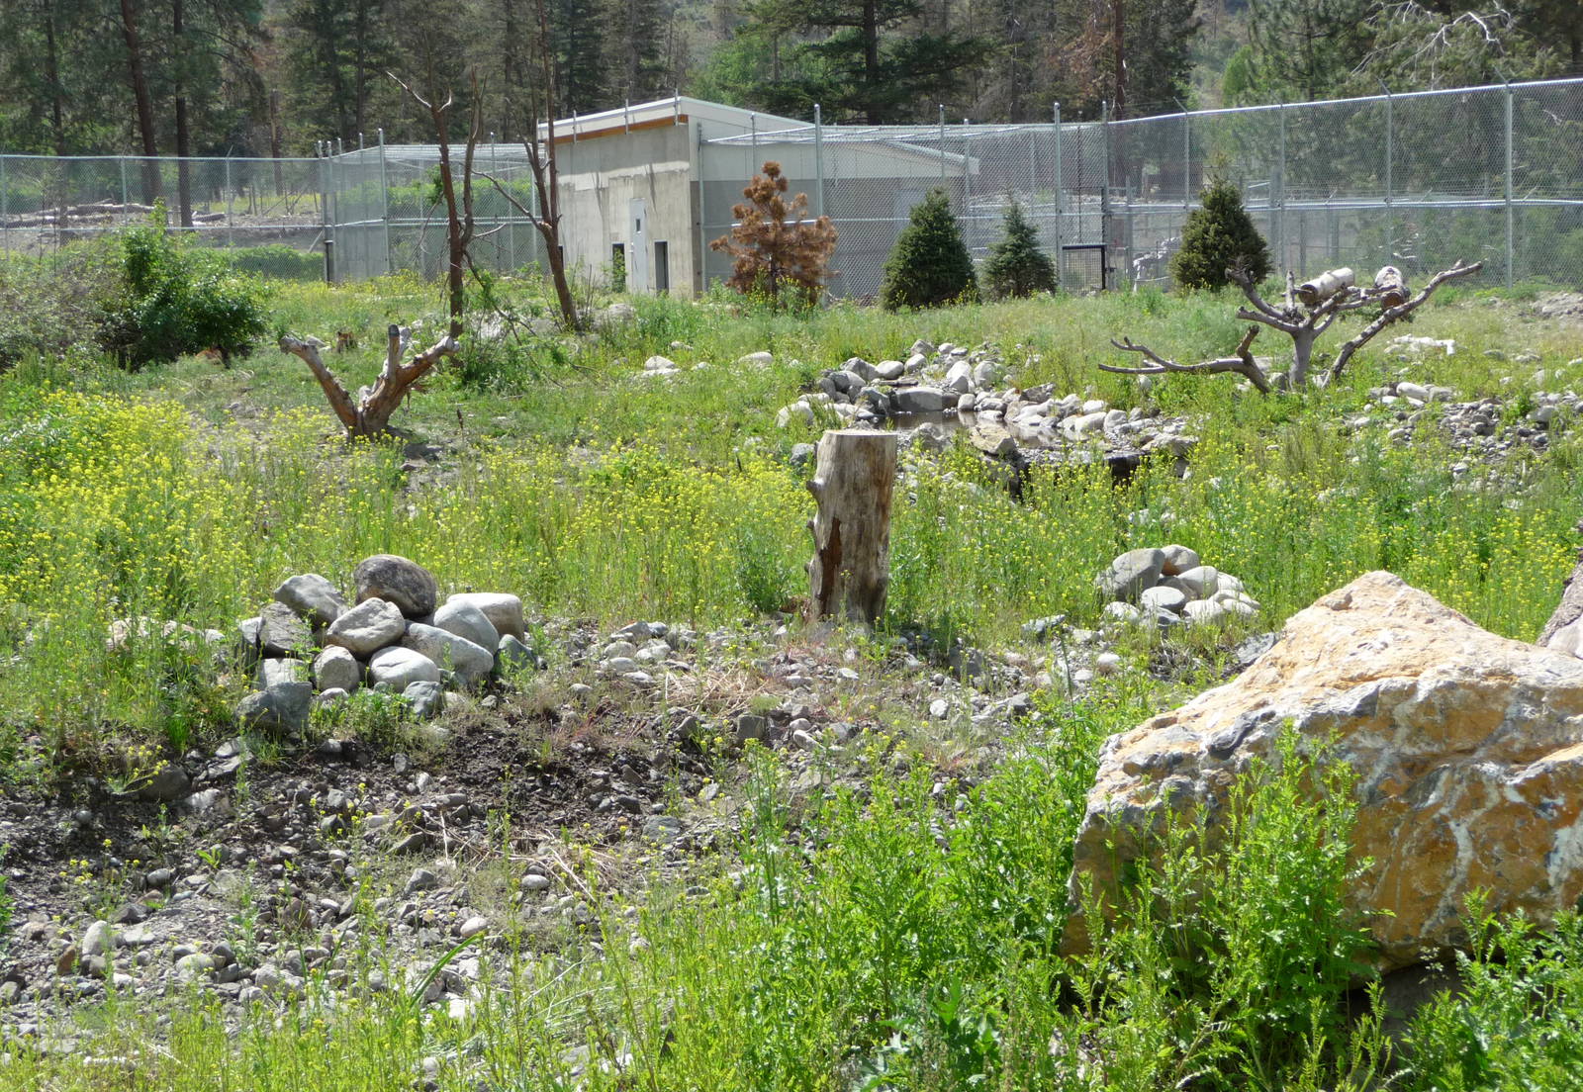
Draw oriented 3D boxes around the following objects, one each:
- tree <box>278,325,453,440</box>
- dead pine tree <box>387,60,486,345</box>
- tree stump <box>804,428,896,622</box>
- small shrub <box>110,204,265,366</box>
[{"bbox_3d":[-3.733,-1.433,27.000,1.569,1.046,1.050,-2,6,0],"label":"tree"},{"bbox_3d":[-4.510,-4.195,39.000,1.244,3.825,1.100,-2,6,0],"label":"dead pine tree"},{"bbox_3d":[0.290,-0.087,14.800,0.420,0.956,0.380,3,6,0],"label":"tree stump"},{"bbox_3d":[-8.149,-3.509,41.500,2.178,2.245,2.100,-2,6,0],"label":"small shrub"}]

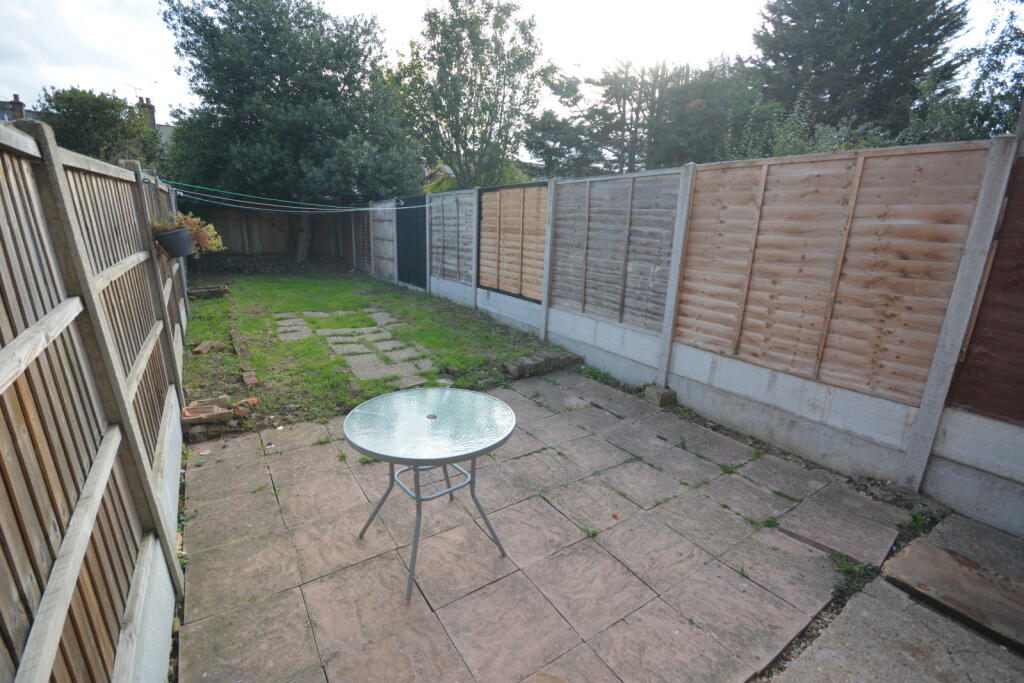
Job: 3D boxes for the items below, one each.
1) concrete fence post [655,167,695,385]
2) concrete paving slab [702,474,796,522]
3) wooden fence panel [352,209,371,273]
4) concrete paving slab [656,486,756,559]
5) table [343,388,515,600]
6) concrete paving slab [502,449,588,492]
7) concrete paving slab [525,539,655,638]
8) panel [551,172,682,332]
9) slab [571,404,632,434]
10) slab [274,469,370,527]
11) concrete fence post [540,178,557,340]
[{"bbox_3d":[1.555,-0.529,4.035,0.110,2.143,0.100,-6,15,-33],"label":"concrete fence post"},{"bbox_3d":[1.507,1.015,2.772,0.450,0.040,0.450,-7,16,-34],"label":"concrete paving slab"},{"bbox_3d":[-4.535,-3.108,13.045,0.050,1.851,1.830,-7,16,-33],"label":"wooden fence panel"},{"bbox_3d":[1.127,1.067,2.518,0.450,0.040,0.450,-6,16,-35],"label":"concrete paving slab"},{"bbox_3d":[-0.387,0.696,2.084,0.790,0.700,0.790,3,14,-1],"label":"table"},{"bbox_3d":[0.226,0.892,2.933,0.445,0.040,0.445,-7,16,-33],"label":"concrete paving slab"},{"bbox_3d":[0.349,1.128,1.964,0.447,0.050,0.442,-7,16,-33],"label":"concrete paving slab"},{"bbox_3d":[1.029,-1.000,4.733,0.050,1.549,1.820,-7,16,-33],"label":"panel"},{"bbox_3d":[0.752,0.723,3.870,0.450,0.040,0.450,-7,16,-34],"label":"slab"},{"bbox_3d":[-1.136,0.940,2.570,0.445,0.040,0.445,-7,16,-33],"label":"slab"},{"bbox_3d":[0.515,-1.021,5.556,0.110,2.032,0.100,-7,16,-33],"label":"concrete fence post"}]

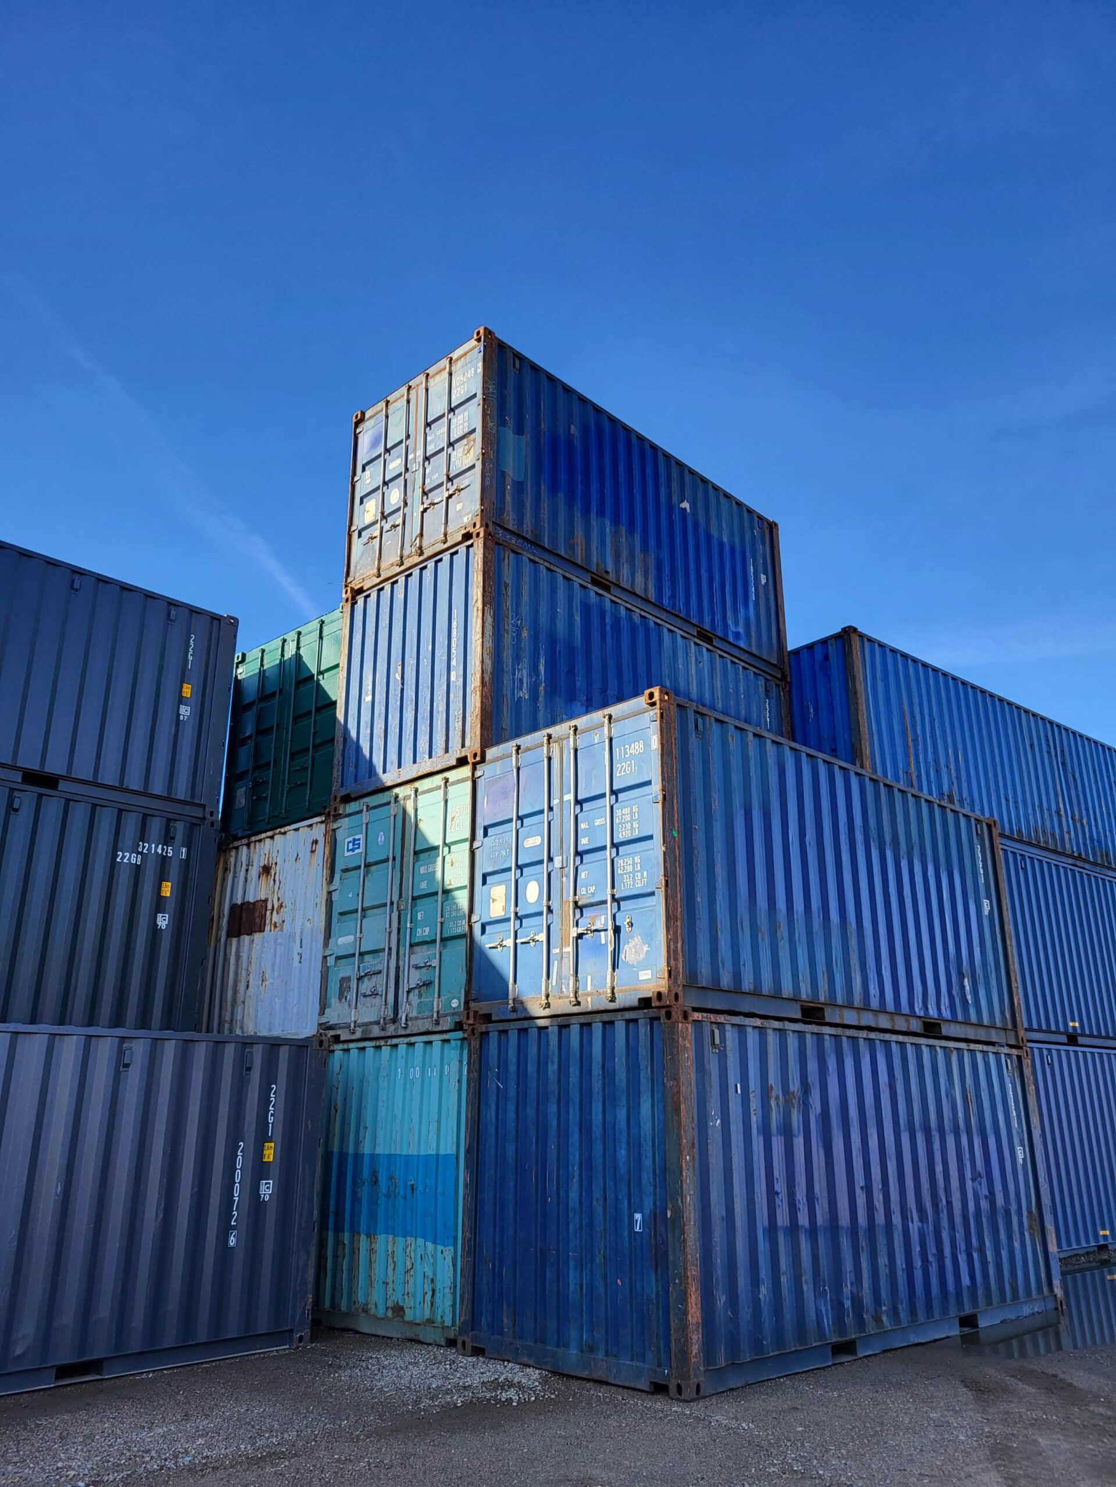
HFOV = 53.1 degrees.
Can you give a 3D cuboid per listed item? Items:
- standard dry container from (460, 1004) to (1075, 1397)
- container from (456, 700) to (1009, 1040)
[{"bbox_3d":[2.196,4.173,10.743,6.058,2.591,2.438,18,-26,-41],"label":"standard dry container"},{"bbox_3d":[2.179,1.738,11.681,6.058,2.591,2.438,18,-26,-41],"label":"container"}]

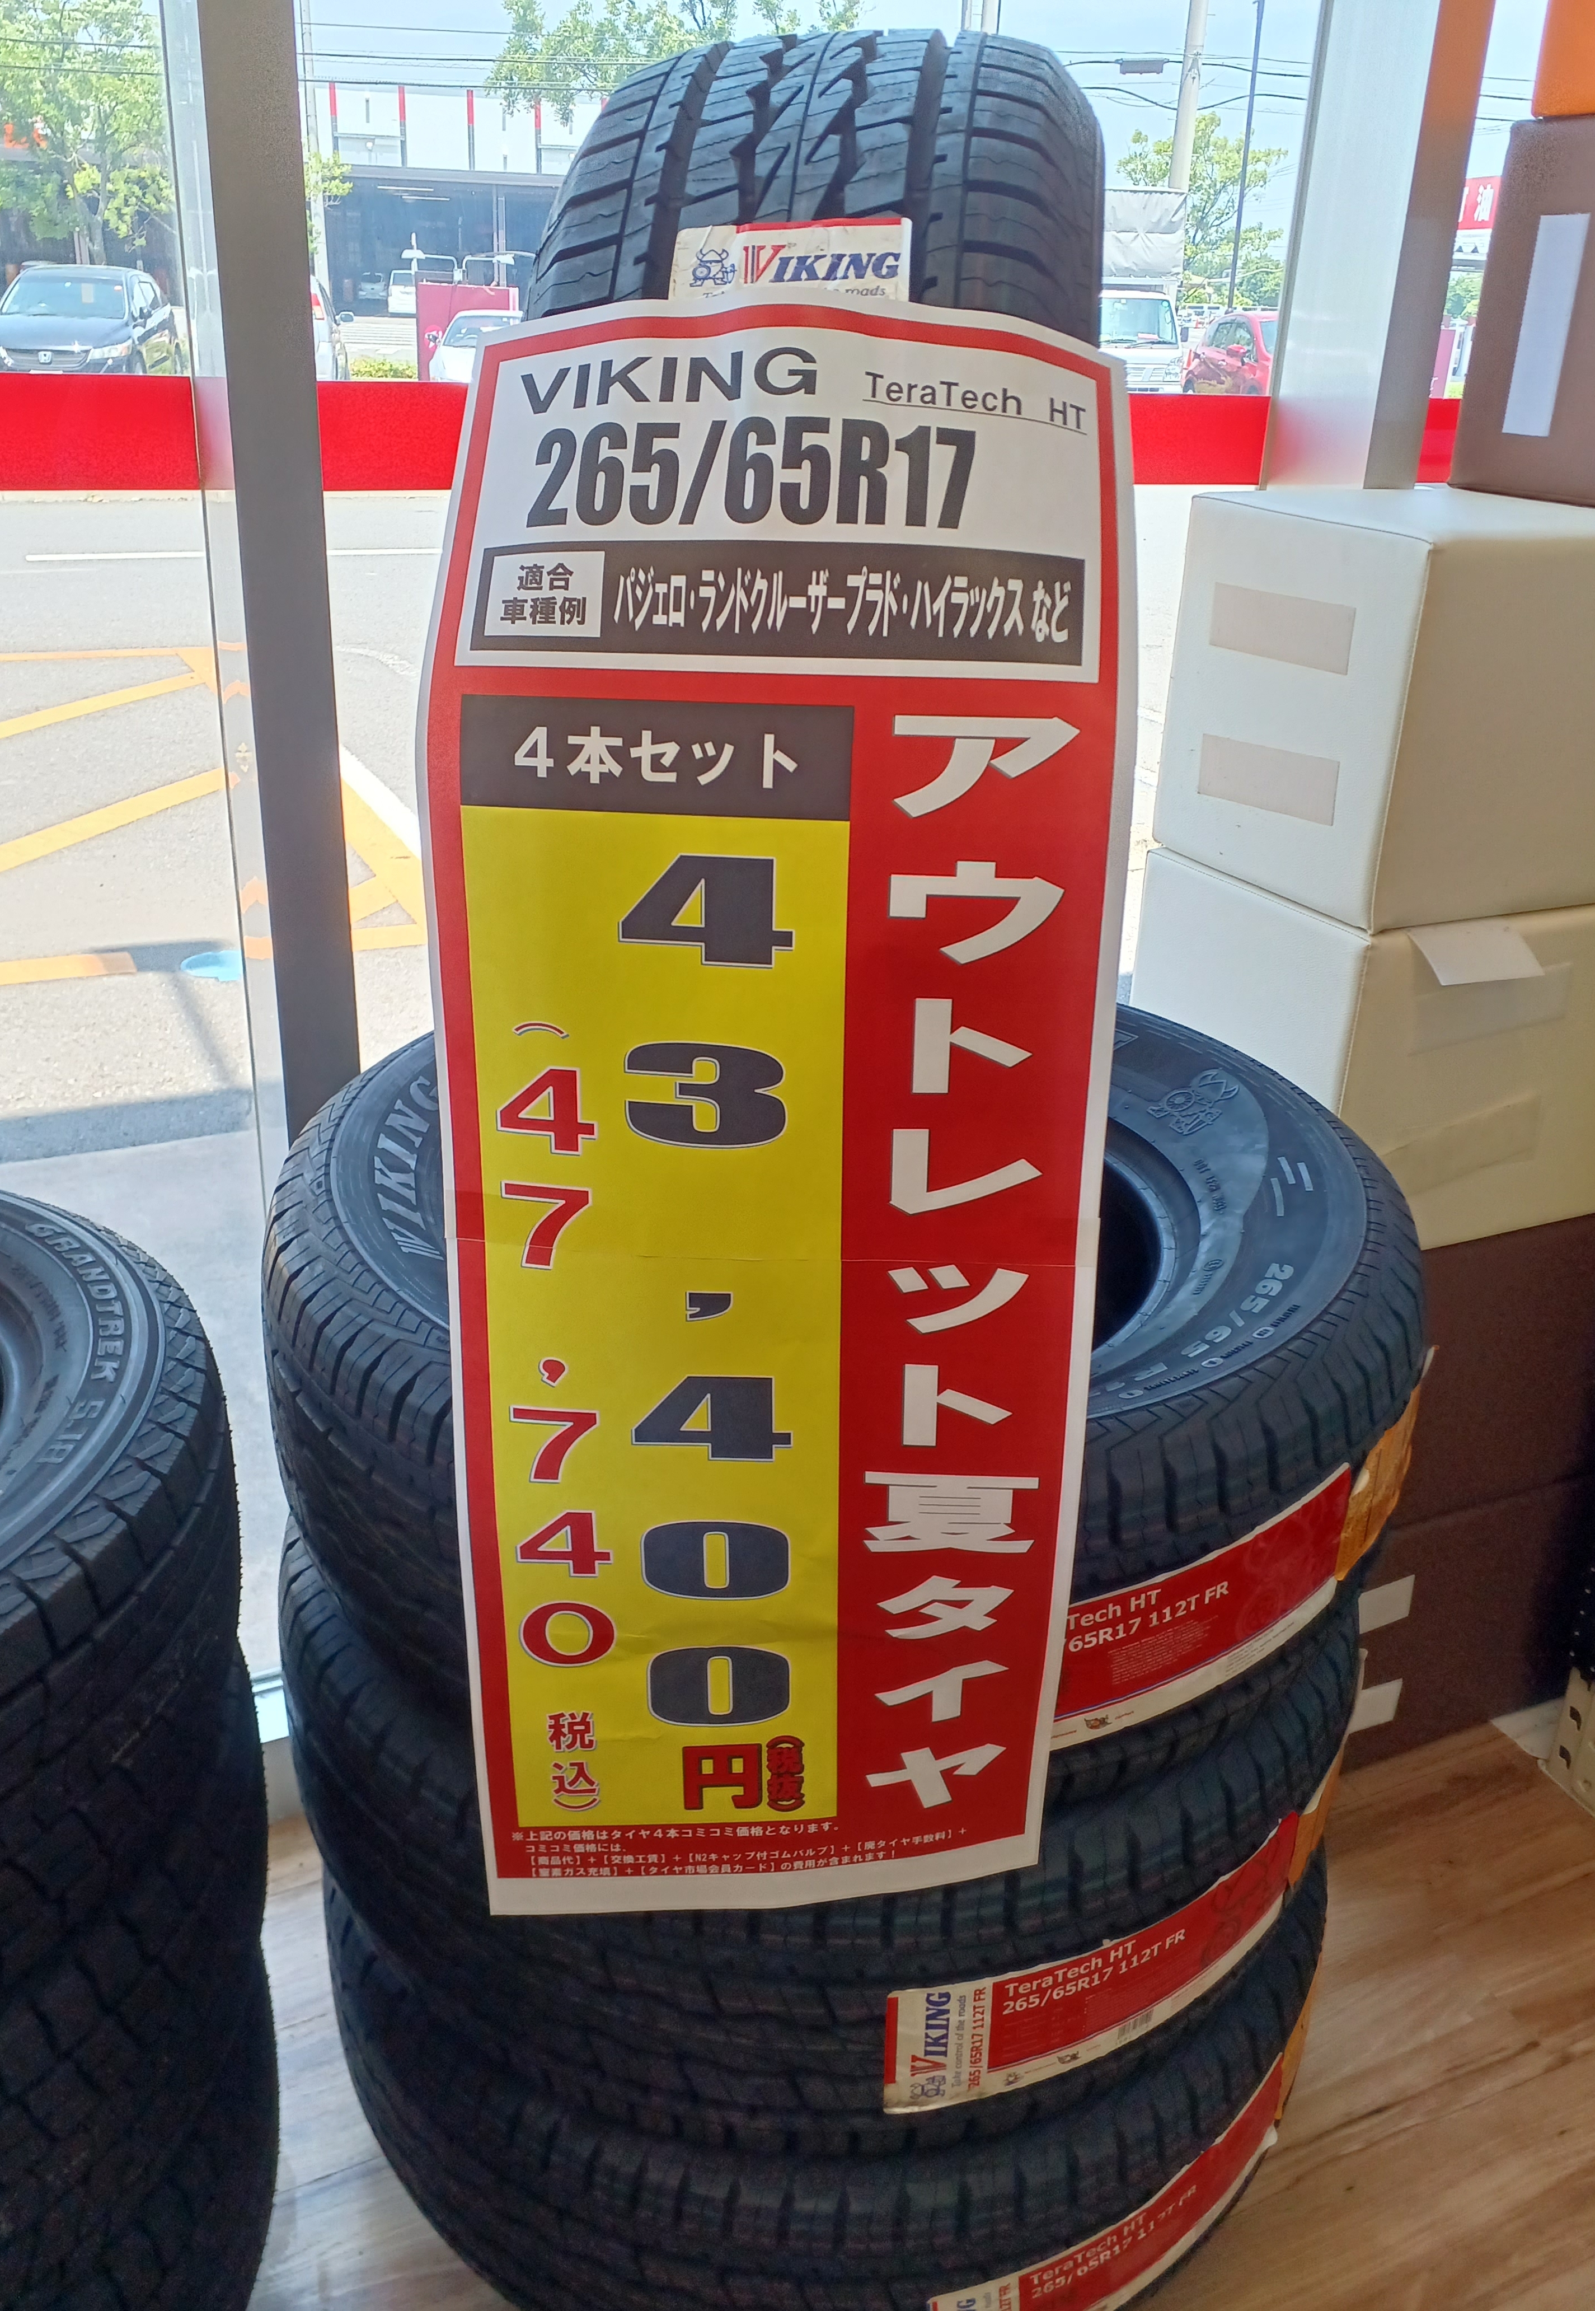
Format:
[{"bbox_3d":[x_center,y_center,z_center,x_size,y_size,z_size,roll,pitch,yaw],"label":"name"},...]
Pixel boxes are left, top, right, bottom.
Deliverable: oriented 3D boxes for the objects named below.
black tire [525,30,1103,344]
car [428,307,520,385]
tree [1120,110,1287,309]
[{"bbox_3d":[0.041,-0.246,1.127,0.270,0.776,0.776,2,25,8],"label":"black tire"},{"bbox_3d":[-3.225,-8.796,20.232,1.740,1.300,4.400,-2,26,-8],"label":"car"},{"bbox_3d":[10.415,-23.446,46.269,4.380,6.380,4.380,2,25,0],"label":"tree"}]

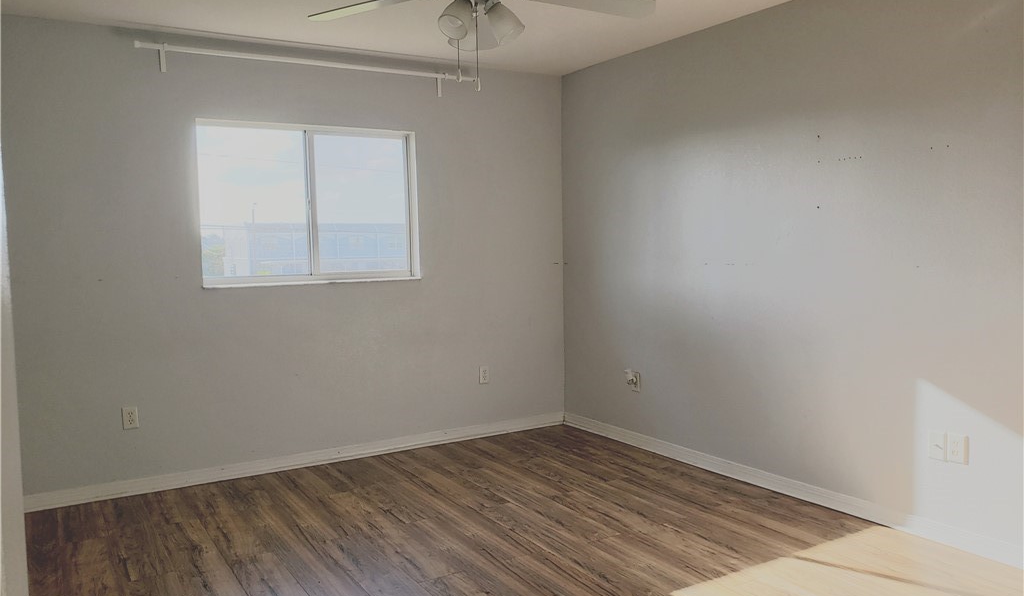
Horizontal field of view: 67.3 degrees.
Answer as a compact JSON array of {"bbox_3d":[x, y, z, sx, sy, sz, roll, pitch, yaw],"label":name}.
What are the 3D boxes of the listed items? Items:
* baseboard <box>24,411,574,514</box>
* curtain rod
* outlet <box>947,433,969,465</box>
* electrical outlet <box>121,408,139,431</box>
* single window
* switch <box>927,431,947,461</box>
[{"bbox_3d":[-1.052,0.935,4.587,3.305,0.085,0.016,-4,5,-30],"label":"baseboard"},{"bbox_3d":[-1.065,-1.278,4.375,1.945,0.128,0.092,-4,5,-30],"label":"curtain rod"},{"bbox_3d":[1.810,0.616,3.135,0.010,0.116,0.071,-4,5,-32],"label":"outlet"},{"bbox_3d":[-1.990,0.628,4.008,0.071,0.116,0.009,-4,5,-30],"label":"electrical outlet"},{"bbox_3d":[-1.144,-0.538,4.471,1.264,0.899,0.090,-4,5,-30],"label":"single window"},{"bbox_3d":[1.767,0.615,3.197,0.018,0.116,0.071,-4,5,-32],"label":"switch"}]

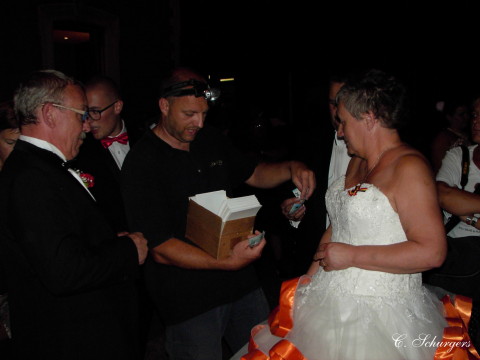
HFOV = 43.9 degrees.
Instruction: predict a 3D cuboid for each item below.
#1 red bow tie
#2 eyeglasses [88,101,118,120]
[{"bbox_3d":[-0.493,-0.155,2.350,0.111,0.045,0.030,-11,6,-3],"label":"red bow tie"},{"bbox_3d":[-0.538,-0.291,2.365,0.140,0.045,0.142,10,38,37],"label":"eyeglasses"}]

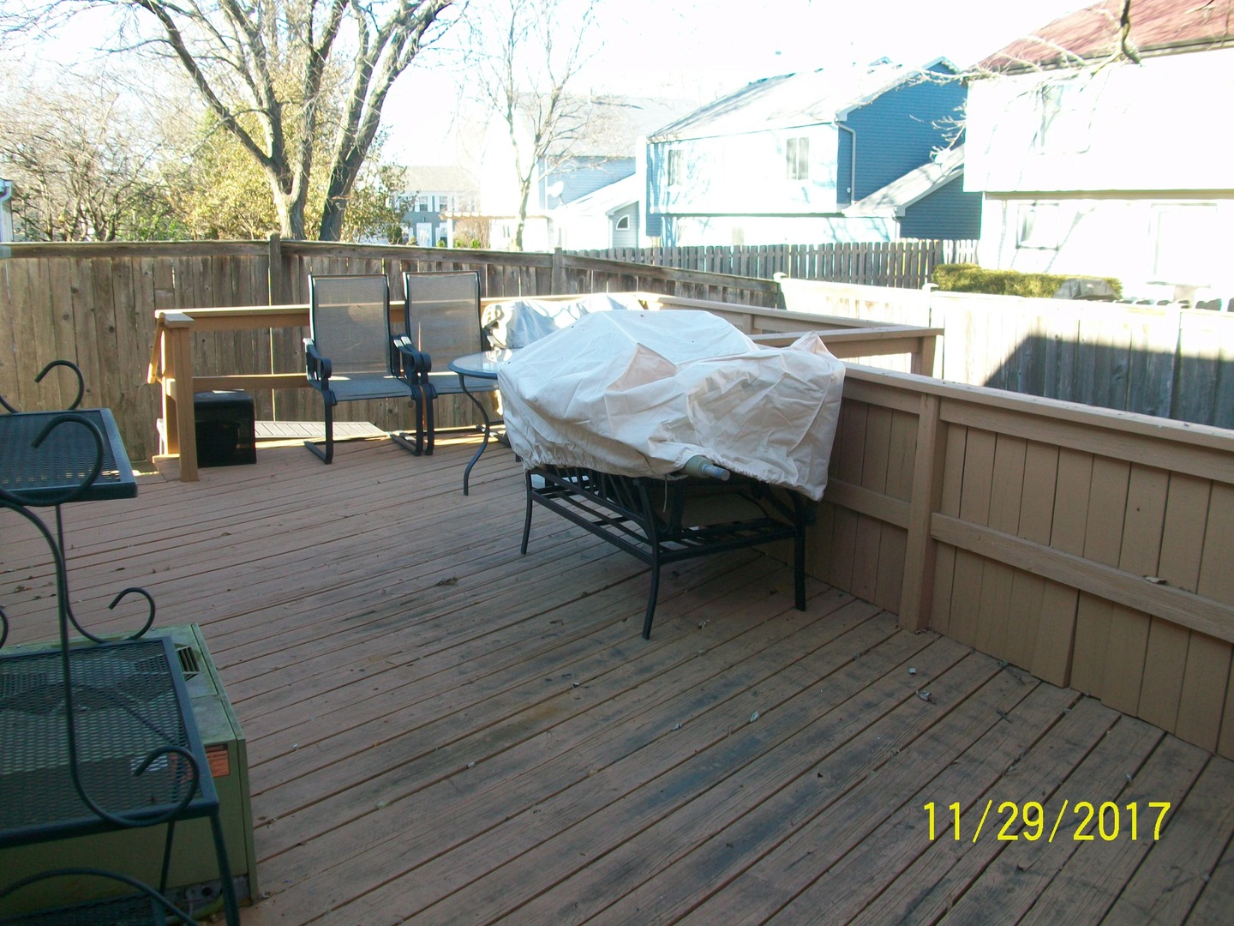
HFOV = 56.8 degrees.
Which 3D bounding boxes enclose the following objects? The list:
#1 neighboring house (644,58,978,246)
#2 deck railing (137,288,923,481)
[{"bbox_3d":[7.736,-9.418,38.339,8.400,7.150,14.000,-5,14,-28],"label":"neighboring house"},{"bbox_3d":[-0.579,-0.462,7.165,4.100,0.950,3.150,-6,14,-32],"label":"deck railing"}]

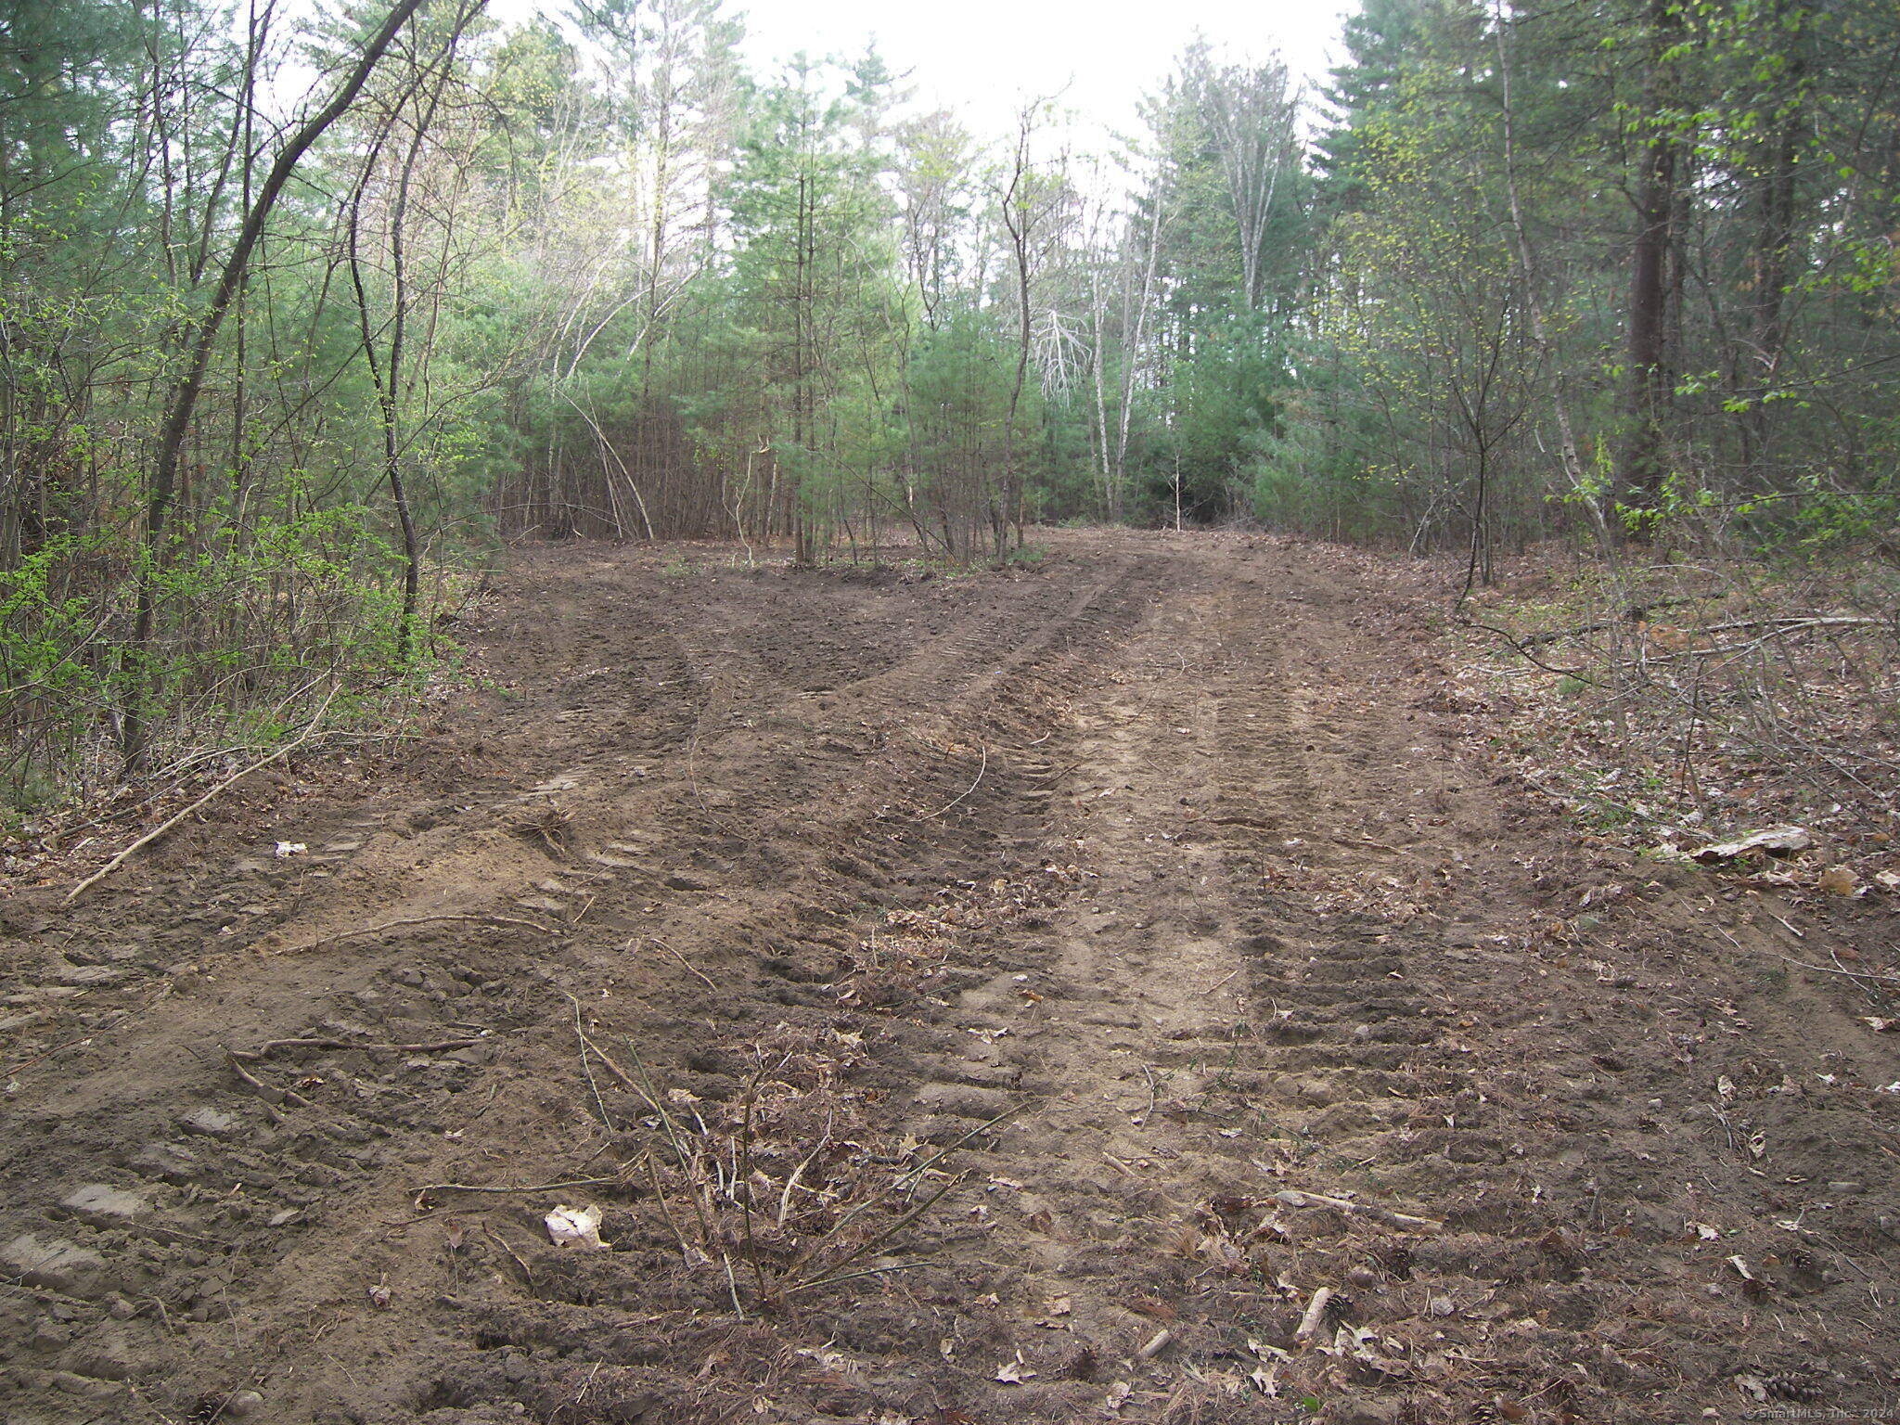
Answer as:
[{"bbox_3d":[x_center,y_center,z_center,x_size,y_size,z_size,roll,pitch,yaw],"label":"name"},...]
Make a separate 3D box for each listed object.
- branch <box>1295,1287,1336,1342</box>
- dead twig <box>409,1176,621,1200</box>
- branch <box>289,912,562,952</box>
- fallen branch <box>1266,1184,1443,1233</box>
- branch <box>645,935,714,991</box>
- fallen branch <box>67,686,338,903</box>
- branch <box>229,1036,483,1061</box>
[{"bbox_3d":[0.710,1.173,2.569,0.027,0.038,0.155,7,11,34],"label":"branch"},{"bbox_3d":[-1.000,1.092,3.027,0.470,0.025,0.050,0,9,-4],"label":"dead twig"},{"bbox_3d":[-1.844,0.774,4.650,0.929,0.091,0.129,-1,9,-9],"label":"branch"},{"bbox_3d":[0.913,1.115,2.957,0.360,0.031,0.051,4,10,21],"label":"fallen branch"},{"bbox_3d":[-0.885,0.828,4.369,0.060,0.085,0.431,-7,12,-41],"label":"branch"},{"bbox_3d":[-3.708,0.276,6.894,0.200,0.386,3.633,-1,9,-8],"label":"fallen branch"},{"bbox_3d":[-1.687,0.951,3.752,0.694,0.051,0.097,0,9,-6],"label":"branch"}]

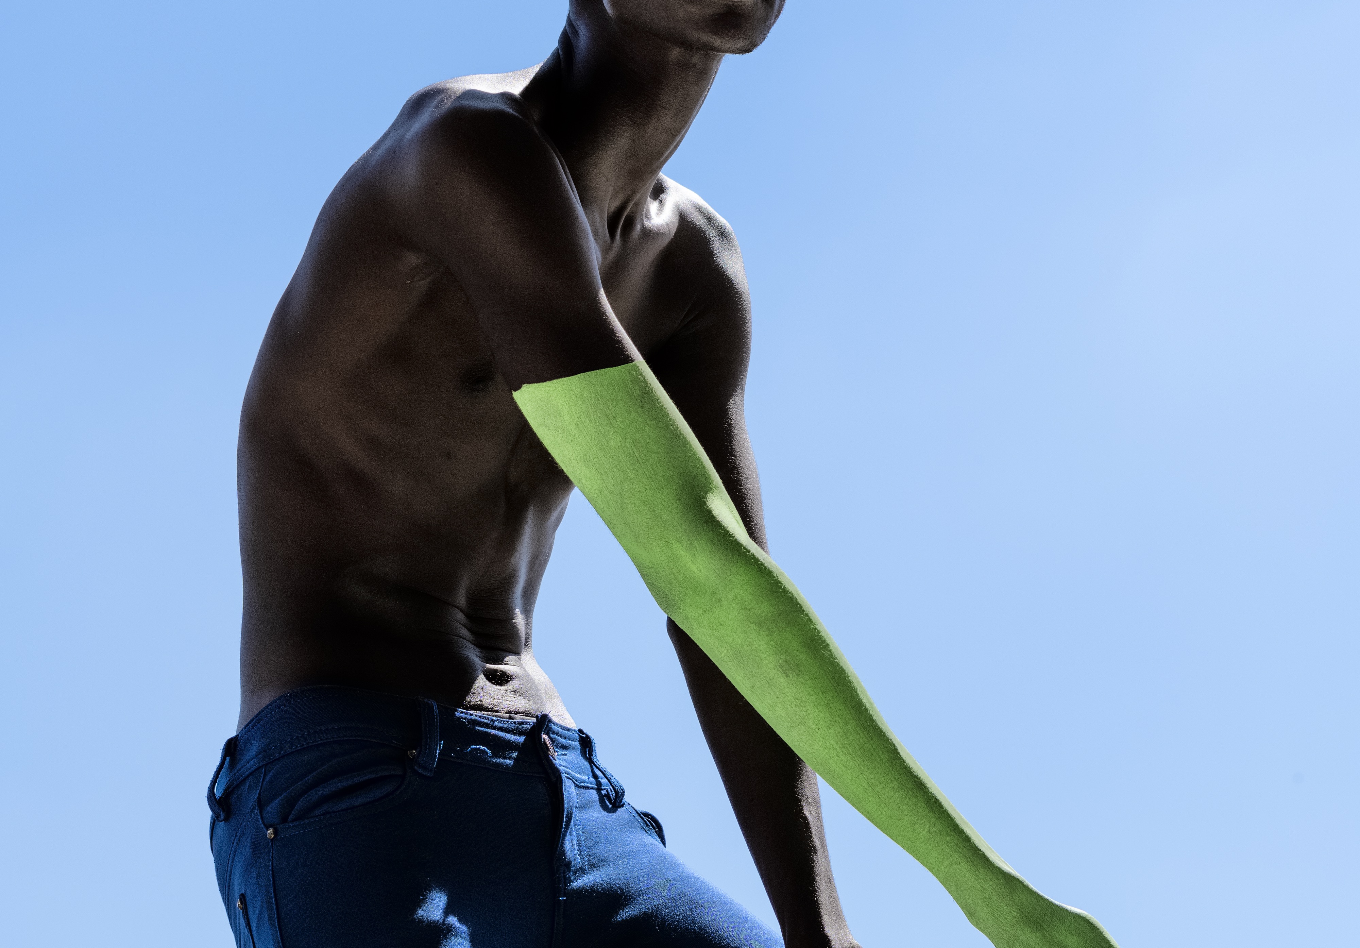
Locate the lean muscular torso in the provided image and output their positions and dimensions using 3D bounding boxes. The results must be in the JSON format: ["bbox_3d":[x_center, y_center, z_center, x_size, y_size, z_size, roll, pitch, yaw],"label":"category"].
[{"bbox_3d":[-0.110,-0.045,2.970,0.310,0.460,0.410,16,2,36],"label":"lean muscular torso"}]

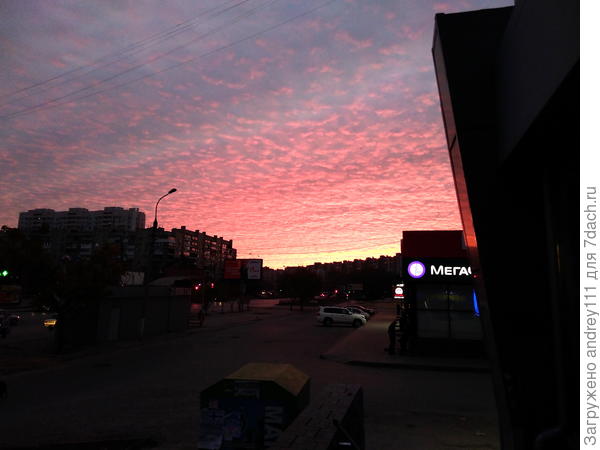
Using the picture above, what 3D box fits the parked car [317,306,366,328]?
[{"bbox_3d":[4.022,8.882,46.700,4.780,1.870,1.930,-1,-8,13],"label":"parked car"}]

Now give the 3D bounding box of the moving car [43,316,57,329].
[{"bbox_3d":[-21.930,8.550,43.000,1.750,1.470,4.300,2,-8,-14],"label":"moving car"}]

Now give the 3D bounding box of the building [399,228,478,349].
[{"bbox_3d":[8.271,3.863,26.944,4.800,6.200,5.000,-1,-8,11],"label":"building"}]

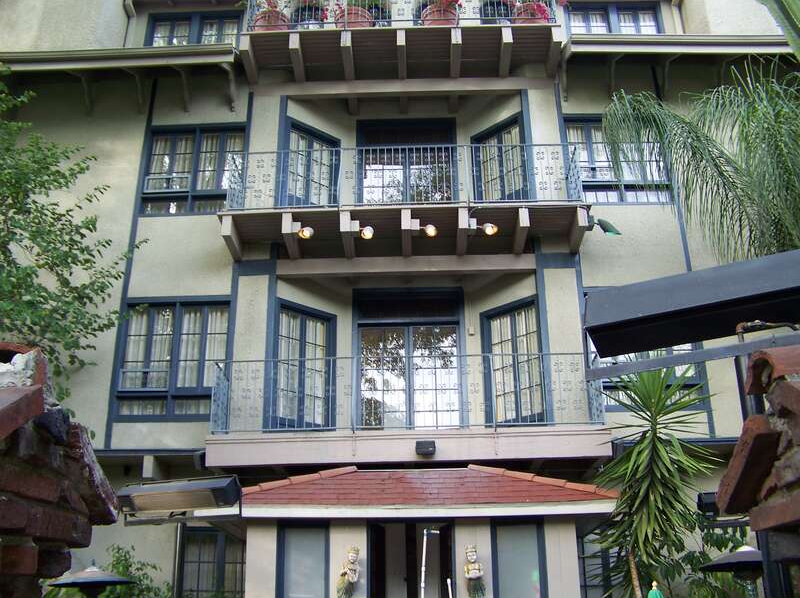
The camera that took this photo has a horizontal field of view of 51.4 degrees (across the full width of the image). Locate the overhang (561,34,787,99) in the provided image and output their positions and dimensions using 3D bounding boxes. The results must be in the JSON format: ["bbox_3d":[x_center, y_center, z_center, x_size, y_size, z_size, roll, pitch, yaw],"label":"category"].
[{"bbox_3d":[3.996,-3.449,12.061,3.193,0.624,0.884,-1,-22,2],"label":"overhang"}]

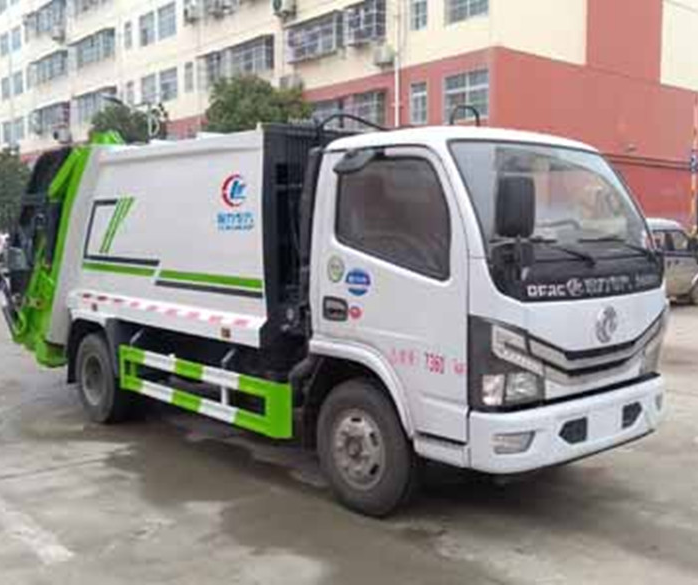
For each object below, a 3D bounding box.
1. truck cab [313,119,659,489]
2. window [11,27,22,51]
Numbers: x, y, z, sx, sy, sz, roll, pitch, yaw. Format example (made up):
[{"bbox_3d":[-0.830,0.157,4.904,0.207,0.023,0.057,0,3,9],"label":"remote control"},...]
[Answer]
[{"bbox_3d":[0.925,-0.050,4.869,1.900,1.880,1.480,-5,6,-41],"label":"truck cab"},{"bbox_3d":[-22.282,-16.972,52.925,0.160,1.360,1.750,-5,6,-41],"label":"window"}]

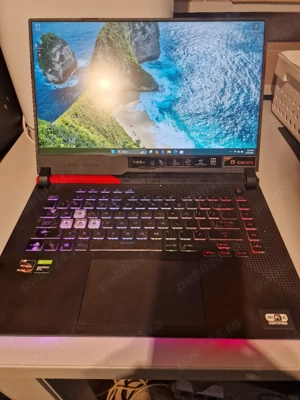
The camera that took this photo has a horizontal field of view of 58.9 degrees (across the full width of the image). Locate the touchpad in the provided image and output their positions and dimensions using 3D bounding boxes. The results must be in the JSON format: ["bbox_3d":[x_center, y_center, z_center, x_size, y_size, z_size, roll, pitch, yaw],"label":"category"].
[{"bbox_3d":[-0.007,0.100,0.293,0.129,0.003,0.076,0,43,1],"label":"touchpad"}]

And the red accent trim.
[{"bbox_3d":[-0.115,-0.036,0.432,0.137,0.010,0.021,0,43,1],"label":"red accent trim"}]

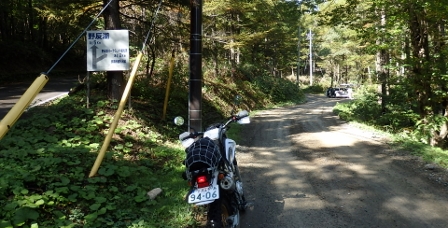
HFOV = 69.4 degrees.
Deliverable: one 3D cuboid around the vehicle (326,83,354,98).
[{"bbox_3d":[14.585,-2.842,40.500,1.720,1.620,4.200,0,2,6],"label":"vehicle"}]

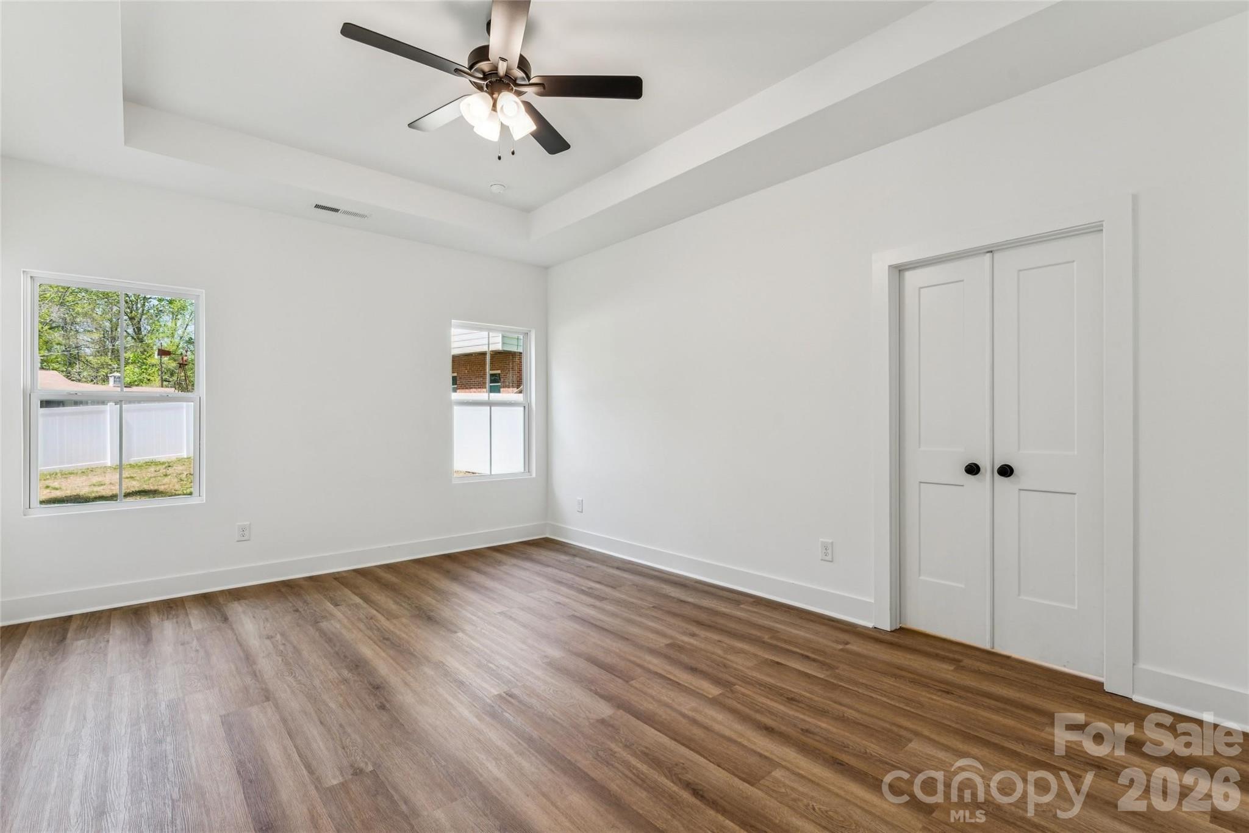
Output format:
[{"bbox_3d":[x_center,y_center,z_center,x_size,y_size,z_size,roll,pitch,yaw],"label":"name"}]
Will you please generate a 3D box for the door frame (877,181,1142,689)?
[{"bbox_3d":[1.850,0.133,2.826,0.140,2.145,1.100,0,0,-42],"label":"door frame"}]

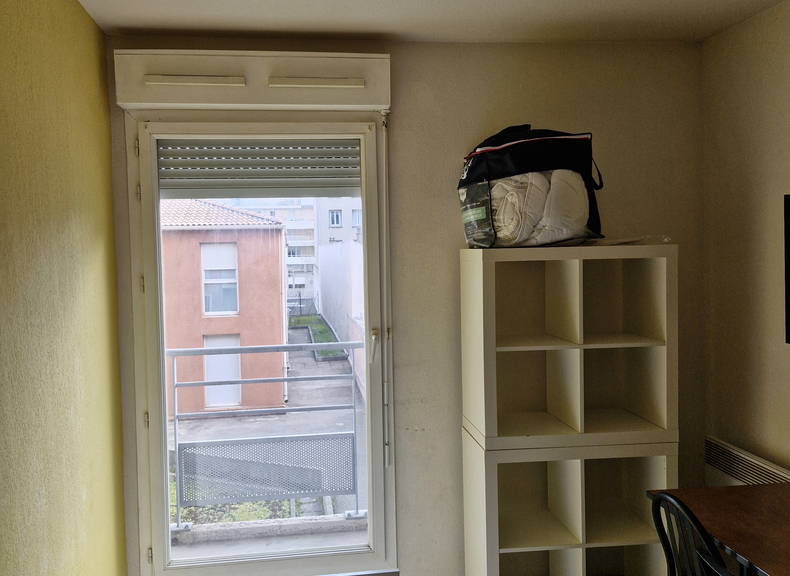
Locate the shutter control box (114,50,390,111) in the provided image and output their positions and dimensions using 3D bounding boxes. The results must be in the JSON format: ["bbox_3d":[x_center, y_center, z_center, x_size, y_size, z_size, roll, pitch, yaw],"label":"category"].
[{"bbox_3d":[-0.590,-0.884,2.262,1.135,0.217,0.110,-1,2,-5],"label":"shutter control box"}]

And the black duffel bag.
[{"bbox_3d":[0.566,-0.403,2.233,0.490,0.480,0.300,-2,2,-15],"label":"black duffel bag"}]

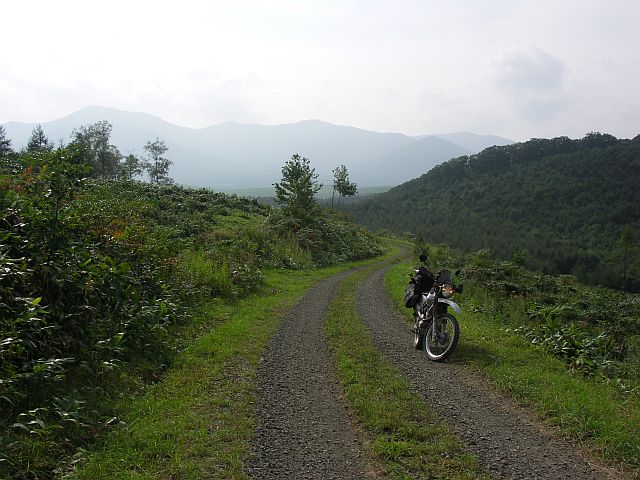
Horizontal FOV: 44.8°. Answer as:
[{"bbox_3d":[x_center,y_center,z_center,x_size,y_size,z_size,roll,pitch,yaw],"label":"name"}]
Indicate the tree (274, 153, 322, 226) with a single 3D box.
[{"bbox_3d":[-1.024,-2.335,37.000,2.220,3.670,2.040,0,4,0],"label":"tree"}]

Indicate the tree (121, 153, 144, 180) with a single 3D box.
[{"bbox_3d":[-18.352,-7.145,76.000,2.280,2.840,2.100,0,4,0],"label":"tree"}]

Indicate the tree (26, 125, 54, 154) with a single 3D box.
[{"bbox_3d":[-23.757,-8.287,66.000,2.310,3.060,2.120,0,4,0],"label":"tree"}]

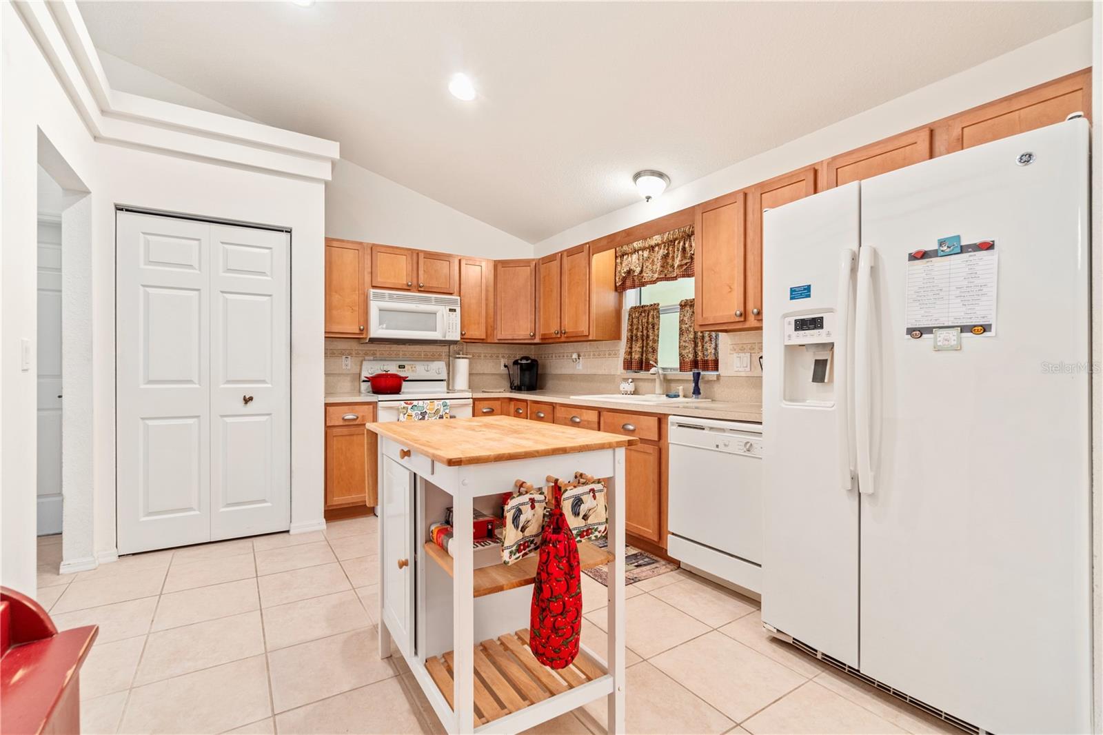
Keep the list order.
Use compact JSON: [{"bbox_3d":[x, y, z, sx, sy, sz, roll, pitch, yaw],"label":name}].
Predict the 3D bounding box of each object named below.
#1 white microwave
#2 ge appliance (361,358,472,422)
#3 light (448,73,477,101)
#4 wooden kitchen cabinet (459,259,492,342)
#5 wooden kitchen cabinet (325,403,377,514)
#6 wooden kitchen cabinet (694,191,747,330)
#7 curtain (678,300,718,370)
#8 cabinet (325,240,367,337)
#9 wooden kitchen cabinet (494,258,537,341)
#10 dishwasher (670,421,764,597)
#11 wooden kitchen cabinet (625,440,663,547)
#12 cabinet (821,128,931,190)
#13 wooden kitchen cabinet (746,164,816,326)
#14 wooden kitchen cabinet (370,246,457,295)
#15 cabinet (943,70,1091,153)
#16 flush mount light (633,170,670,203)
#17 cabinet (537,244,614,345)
[{"bbox_3d":[-1.213,-0.414,3.964,0.753,0.392,0.409,0,1,-35],"label":"white microwave"},{"bbox_3d":[-1.152,0.541,3.873,0.755,1.186,0.670,0,0,-30],"label":"ge appliance"},{"bbox_3d":[-0.512,-1.591,2.609,0.172,0.051,0.172,0,0,0],"label":"light"},{"bbox_3d":[-0.763,-0.614,4.327,0.362,0.770,0.318,0,1,-35],"label":"wooden kitchen cabinet"},{"bbox_3d":[-1.619,0.666,3.563,0.383,0.841,0.626,0,1,-35],"label":"wooden kitchen cabinet"},{"bbox_3d":[1.110,-0.612,2.761,0.320,0.772,0.345,0,0,-34],"label":"wooden kitchen cabinet"},{"bbox_3d":[1.000,-0.223,3.127,0.061,0.496,0.316,0,1,-35],"label":"curtain"},{"bbox_3d":[-1.710,-0.611,3.760,0.325,0.772,0.320,0,0,-30],"label":"cabinet"},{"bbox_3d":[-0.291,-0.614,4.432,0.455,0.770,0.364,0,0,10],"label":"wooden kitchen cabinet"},{"bbox_3d":[1.083,0.690,2.481,0.600,0.840,0.600,0,0,-34],"label":"dishwasher"},{"bbox_3d":[0.710,0.725,2.983,0.605,0.571,0.515,0,1,-35],"label":"wooden kitchen cabinet"},{"bbox_3d":[1.561,-0.839,2.115,0.320,0.320,0.440,0,0,-34],"label":"cabinet"},{"bbox_3d":[1.318,-0.612,2.463,0.320,0.772,0.385,0,0,-34],"label":"wooden kitchen cabinet"},{"bbox_3d":[-1.234,-0.805,4.024,0.755,0.384,0.320,0,0,-30],"label":"wooden kitchen cabinet"},{"bbox_3d":[1.815,-0.839,1.751,0.320,0.320,0.435,0,0,-34],"label":"cabinet"},{"bbox_3d":[0.698,-1.255,3.271,0.268,0.165,0.268,18,-9,-34],"label":"flush mount light"},{"bbox_3d":[0.224,-0.609,3.981,0.327,0.770,0.754,0,1,-35],"label":"cabinet"}]

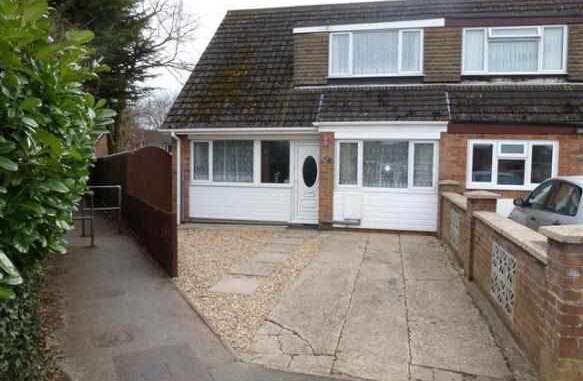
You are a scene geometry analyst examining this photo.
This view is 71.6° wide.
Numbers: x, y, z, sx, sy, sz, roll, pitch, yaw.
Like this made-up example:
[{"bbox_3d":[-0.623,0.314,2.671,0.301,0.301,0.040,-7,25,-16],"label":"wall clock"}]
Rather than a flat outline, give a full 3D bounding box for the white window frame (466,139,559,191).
[{"bbox_3d":[4.620,-0.537,8.512,1.789,1.052,0.100,1,3,10],"label":"white window frame"}]

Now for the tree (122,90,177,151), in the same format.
[{"bbox_3d":[-11.700,-4.400,33.000,5.500,7.600,5.500,1,3,10],"label":"tree"}]

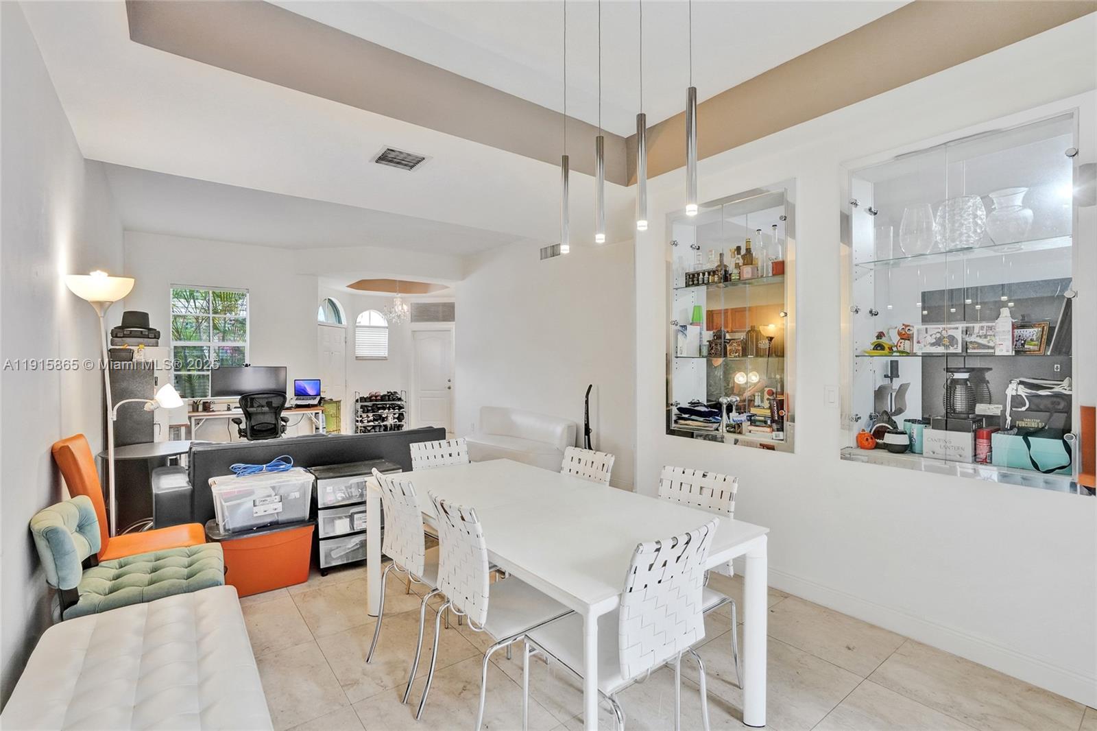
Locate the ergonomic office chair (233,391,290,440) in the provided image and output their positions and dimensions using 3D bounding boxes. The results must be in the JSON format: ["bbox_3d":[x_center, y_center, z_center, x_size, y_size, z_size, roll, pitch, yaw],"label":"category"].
[{"bbox_3d":[-3.820,0.855,6.487,0.660,1.040,0.660,-1,1,-37],"label":"ergonomic office chair"}]

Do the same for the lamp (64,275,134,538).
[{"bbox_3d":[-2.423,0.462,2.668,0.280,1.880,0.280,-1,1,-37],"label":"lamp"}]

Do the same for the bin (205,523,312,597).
[{"bbox_3d":[-1.829,1.179,3.105,0.590,0.386,0.450,0,0,-37],"label":"bin"}]

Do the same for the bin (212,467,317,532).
[{"bbox_3d":[-1.856,0.871,3.174,0.560,0.285,0.380,-1,1,-34],"label":"bin"}]

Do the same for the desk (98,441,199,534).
[{"bbox_3d":[-3.087,1.013,3.873,0.750,0.715,0.750,0,0,-37],"label":"desk"}]

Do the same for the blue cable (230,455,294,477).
[{"bbox_3d":[-1.912,0.670,3.262,0.360,0.100,0.160,-1,1,-34],"label":"blue cable"}]

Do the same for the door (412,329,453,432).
[{"bbox_3d":[-2.340,0.345,9.770,0.770,2.040,0.060,0,0,8],"label":"door"}]

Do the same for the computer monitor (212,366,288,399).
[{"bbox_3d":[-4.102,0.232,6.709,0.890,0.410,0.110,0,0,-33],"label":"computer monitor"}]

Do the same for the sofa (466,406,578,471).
[{"bbox_3d":[-0.518,1.009,6.407,0.970,0.700,2.300,0,0,-37],"label":"sofa"}]

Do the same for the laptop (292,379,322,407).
[{"bbox_3d":[-3.510,0.386,7.080,0.355,0.335,0.280,0,0,-19],"label":"laptop"}]

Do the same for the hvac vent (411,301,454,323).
[{"bbox_3d":[-2.259,-1.044,9.550,0.880,0.410,0.040,0,1,8],"label":"hvac vent"}]

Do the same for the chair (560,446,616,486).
[{"bbox_3d":[0.056,0.926,2.564,0.530,0.890,0.430,0,0,-43],"label":"chair"}]

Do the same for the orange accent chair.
[{"bbox_3d":[-2.153,0.886,2.562,0.575,1.030,0.460,-1,1,-35],"label":"orange accent chair"}]

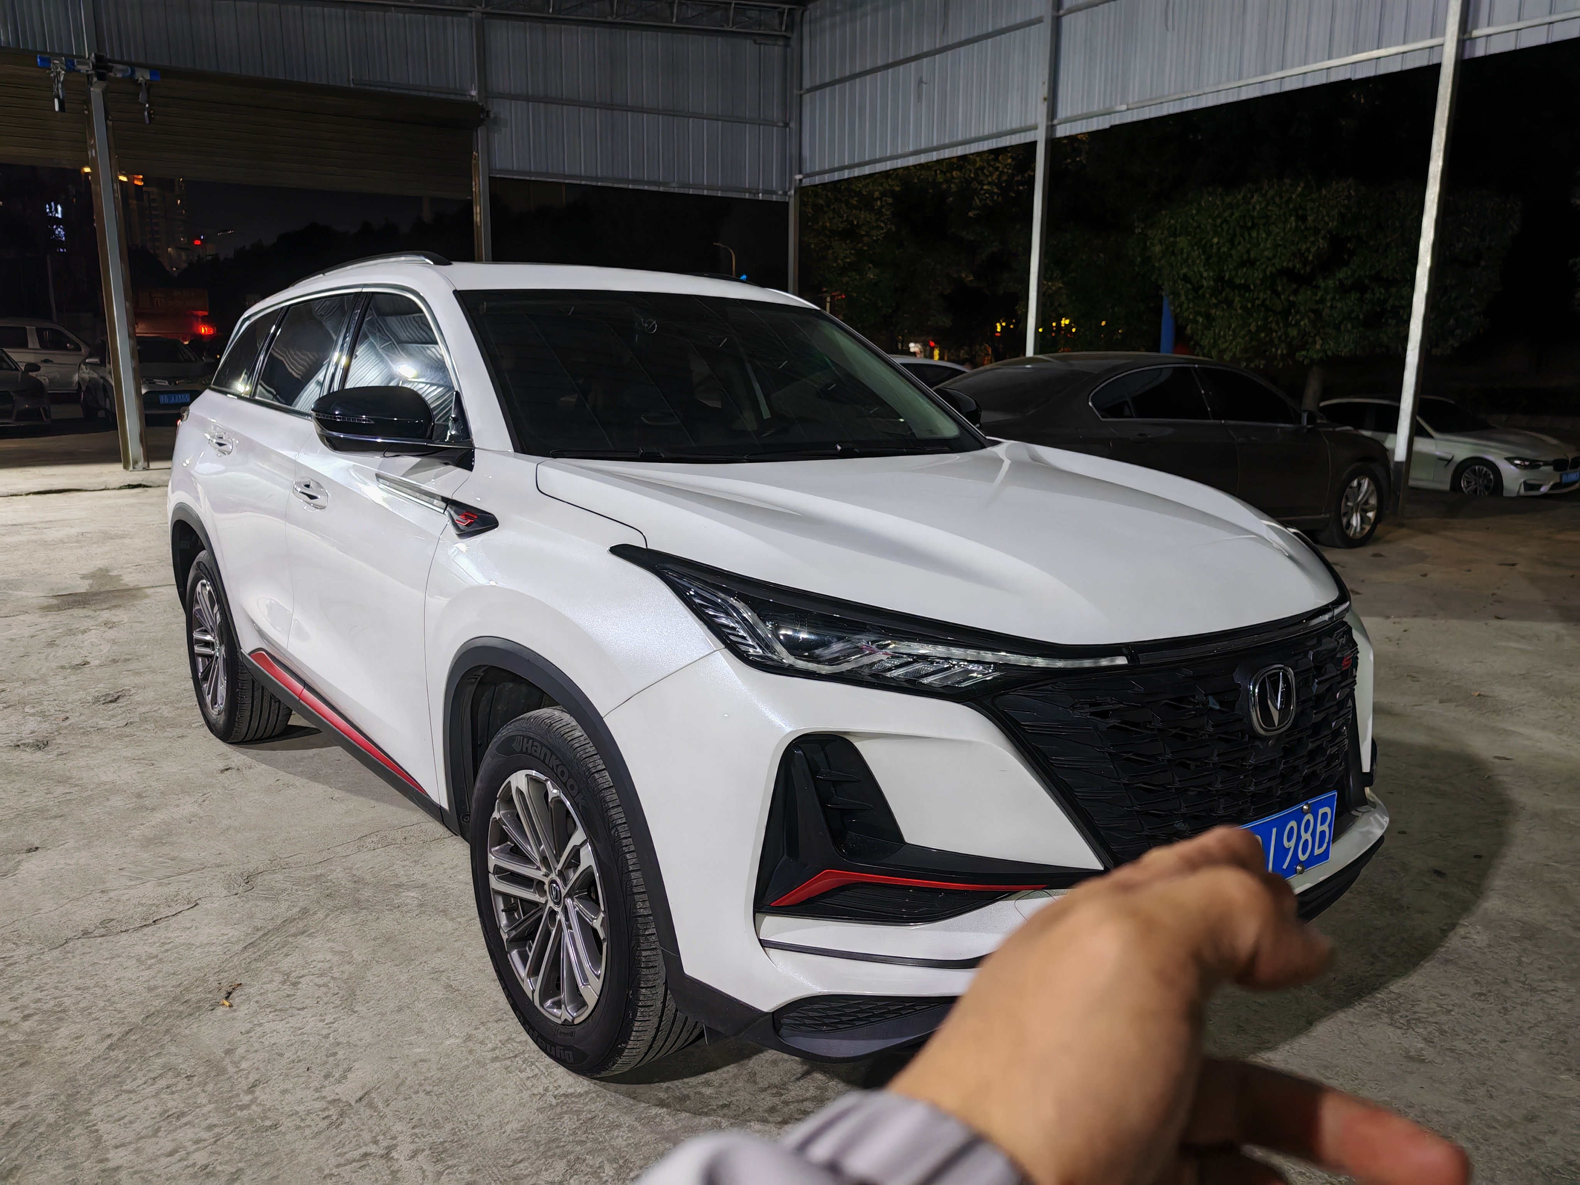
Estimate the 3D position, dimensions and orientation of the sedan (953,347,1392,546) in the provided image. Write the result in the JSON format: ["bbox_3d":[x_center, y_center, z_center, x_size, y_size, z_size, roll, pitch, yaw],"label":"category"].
[{"bbox_3d":[2.606,-1.023,8.792,4.950,1.480,1.870,-9,15,-38],"label":"sedan"}]

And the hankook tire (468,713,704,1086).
[{"bbox_3d":[-0.425,0.613,2.492,0.228,0.725,0.725,-7,13,-38],"label":"hankook tire"}]

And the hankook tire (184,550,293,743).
[{"bbox_3d":[-2.120,0.202,4.565,0.228,0.725,0.725,-7,13,-38],"label":"hankook tire"}]

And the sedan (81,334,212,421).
[{"bbox_3d":[-10.694,-3.708,20.038,1.820,1.450,4.650,-7,14,-32],"label":"sedan"}]

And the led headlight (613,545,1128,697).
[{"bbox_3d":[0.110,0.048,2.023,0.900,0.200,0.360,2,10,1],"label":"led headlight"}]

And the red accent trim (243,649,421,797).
[{"bbox_3d":[-1.340,0.338,3.427,0.045,0.100,1.520,-7,13,-38],"label":"red accent trim"}]

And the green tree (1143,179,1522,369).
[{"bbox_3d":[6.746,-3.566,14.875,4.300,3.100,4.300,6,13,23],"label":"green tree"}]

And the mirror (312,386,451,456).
[{"bbox_3d":[-0.935,-0.390,2.680,0.250,0.175,0.210,-7,13,-38],"label":"mirror"}]

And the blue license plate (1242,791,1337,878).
[{"bbox_3d":[0.865,0.463,2.123,0.440,0.140,0.012,-7,13,-38],"label":"blue license plate"}]

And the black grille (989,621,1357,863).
[{"bbox_3d":[0.807,0.293,2.172,1.200,0.460,0.200,-7,13,-38],"label":"black grille"}]

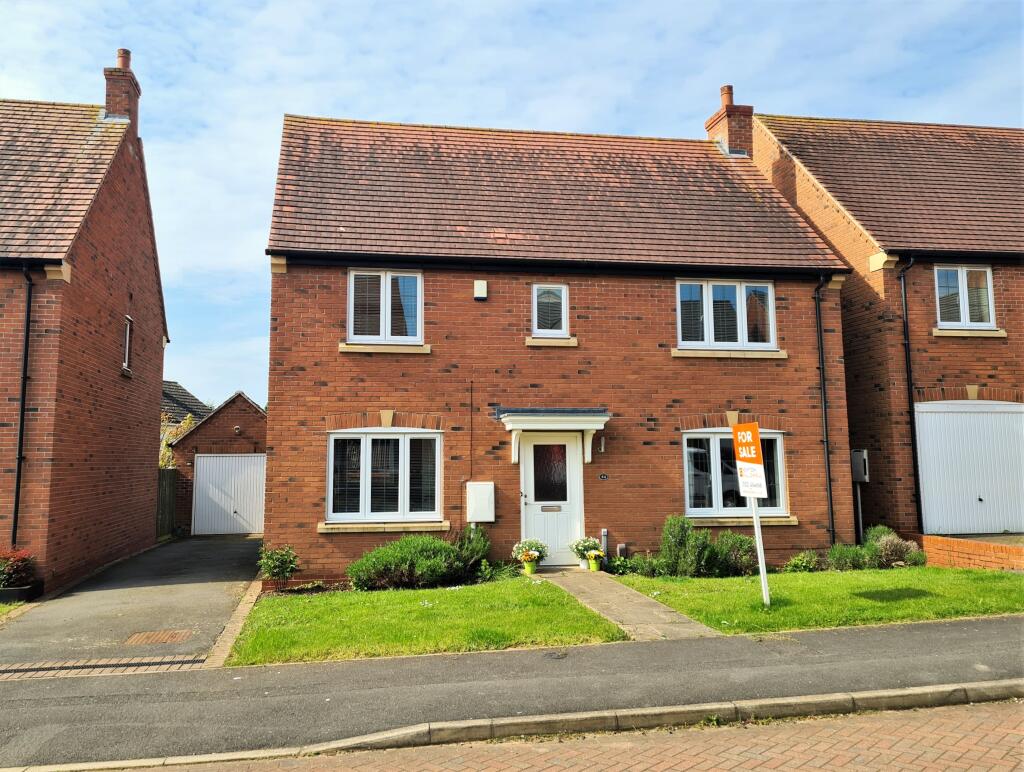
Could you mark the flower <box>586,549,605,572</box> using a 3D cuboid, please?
[{"bbox_3d":[1.235,2.575,11.398,0.270,0.338,0.270,1,-6,-9],"label":"flower"}]

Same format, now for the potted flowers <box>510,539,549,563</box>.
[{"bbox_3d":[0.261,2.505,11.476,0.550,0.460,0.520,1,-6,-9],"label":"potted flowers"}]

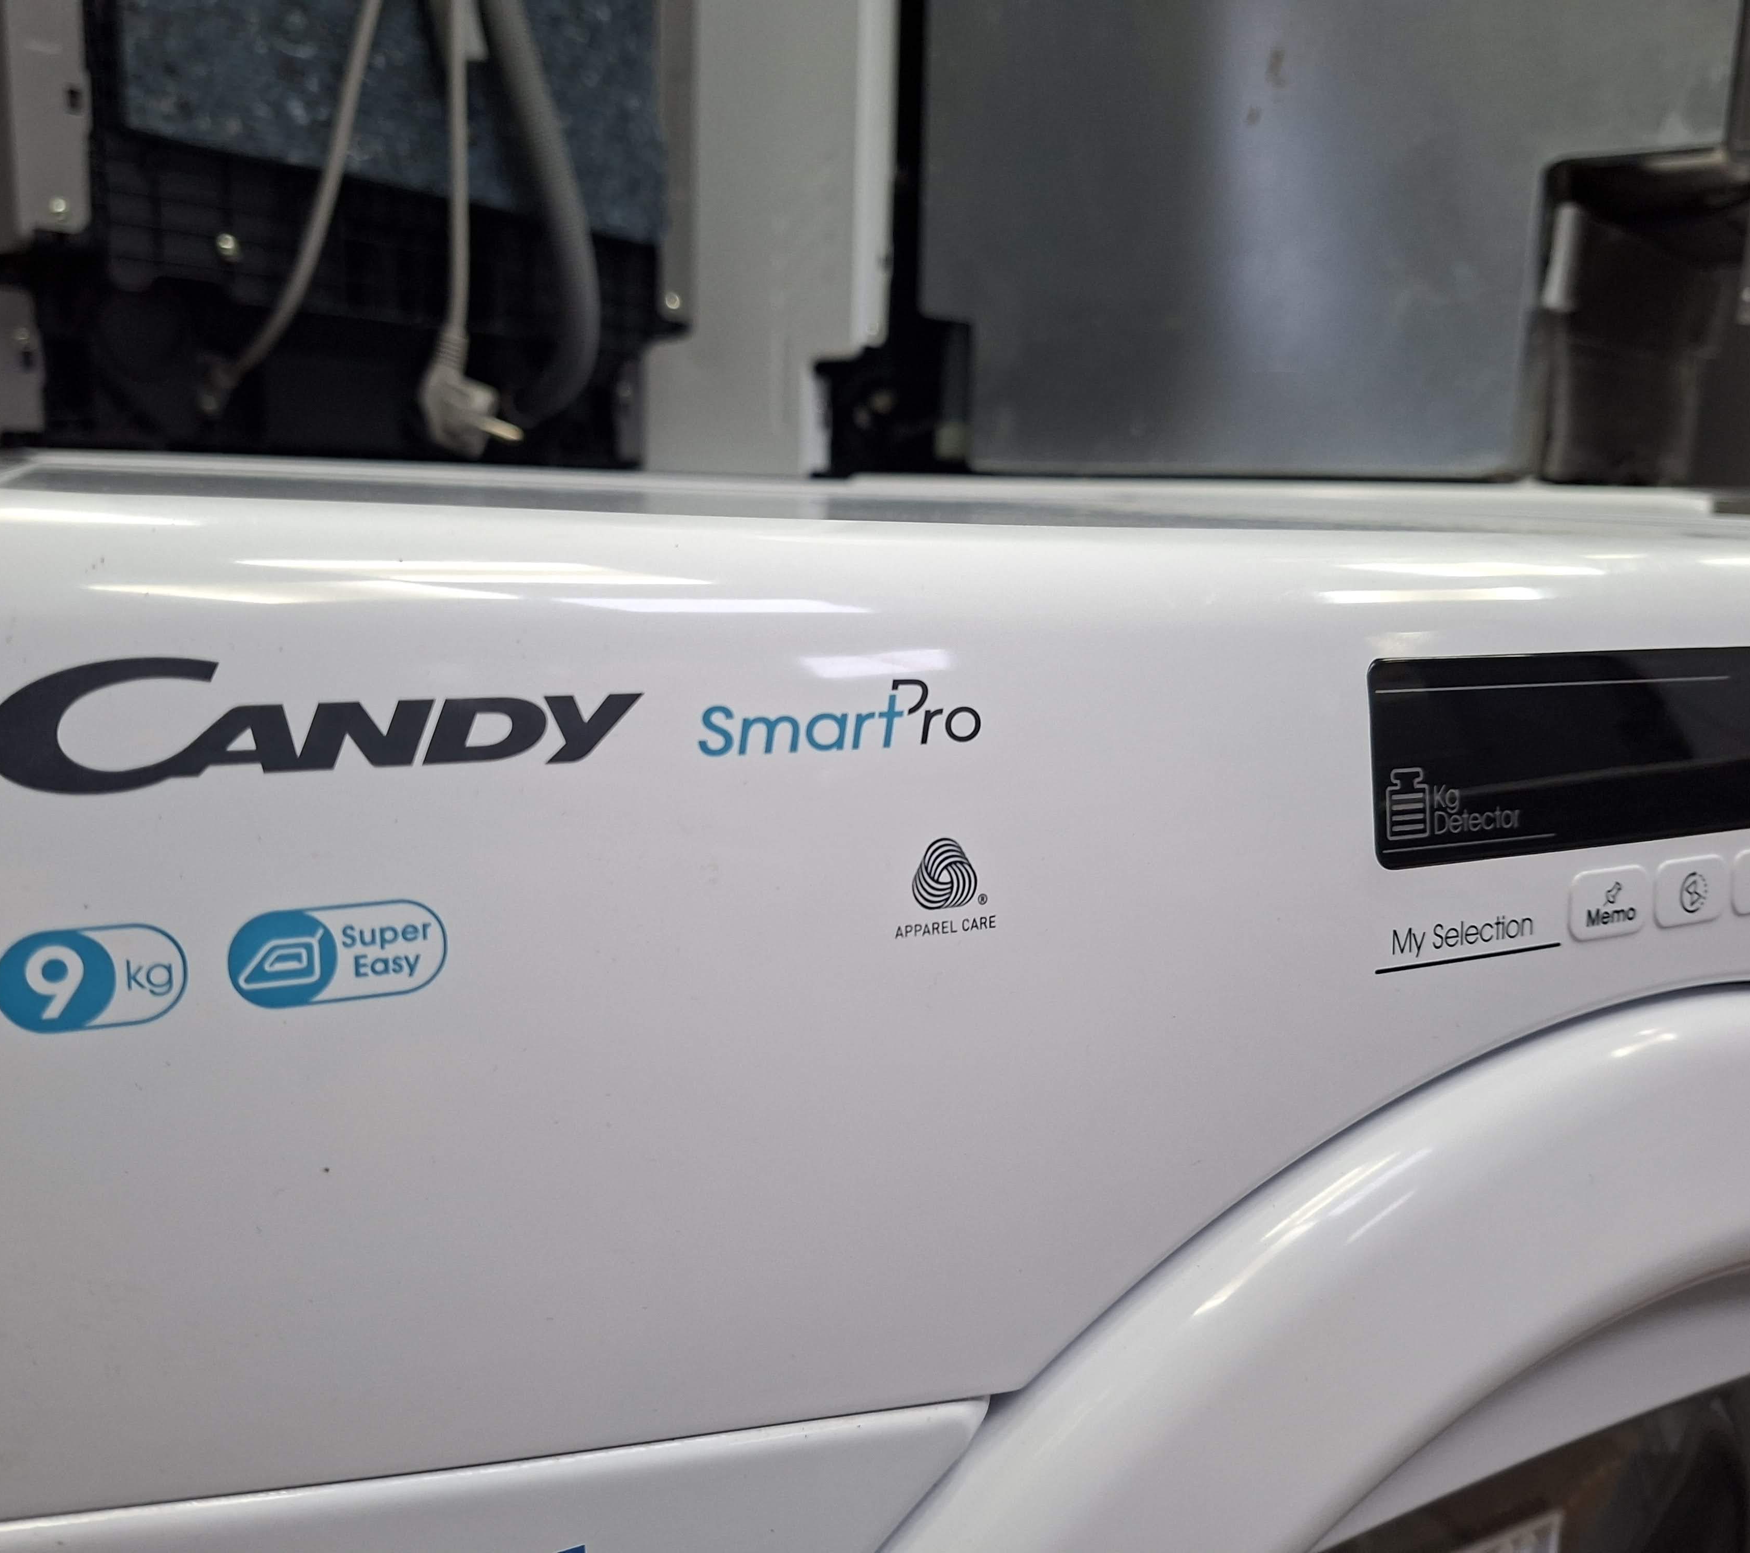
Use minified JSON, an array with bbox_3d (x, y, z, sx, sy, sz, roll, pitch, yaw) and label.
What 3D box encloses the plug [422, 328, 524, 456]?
[{"bbox_3d":[-0.203,-0.196,0.700,0.054,0.059,0.038,19,11,-7],"label":"plug"}]

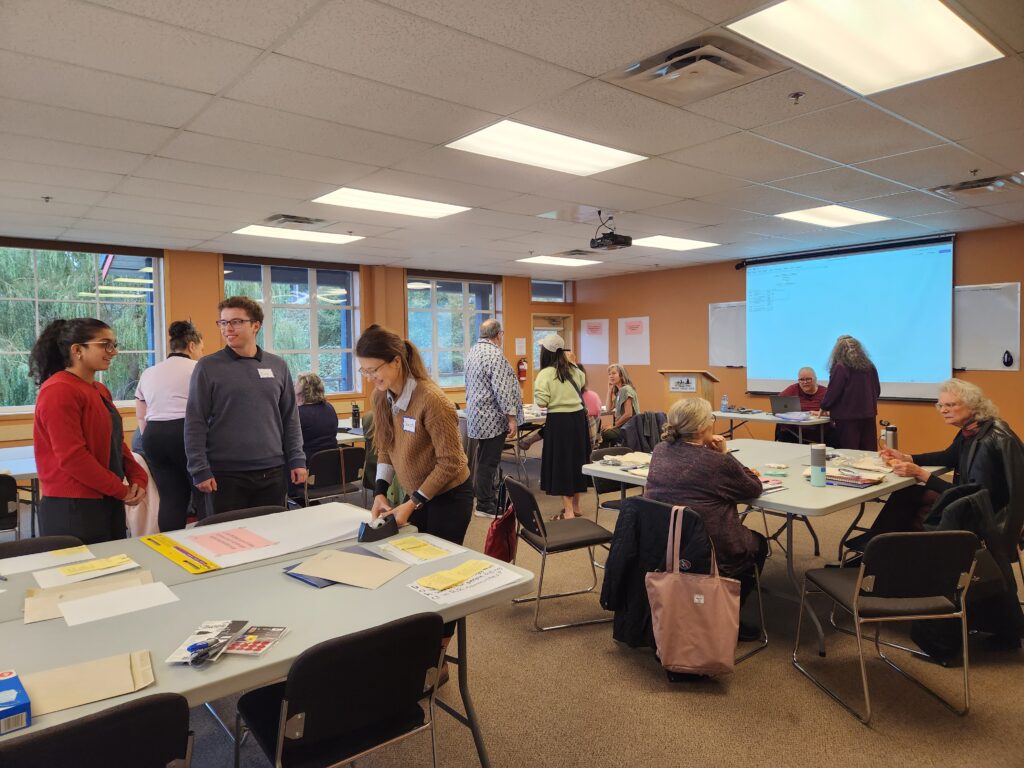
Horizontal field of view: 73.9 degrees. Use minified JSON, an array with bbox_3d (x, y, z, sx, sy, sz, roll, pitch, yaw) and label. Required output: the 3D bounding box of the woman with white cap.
[{"bbox_3d":[0.446,0.357,5.986,0.390,1.600,0.470,2,4,42],"label":"woman with white cap"}]

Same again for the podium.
[{"bbox_3d":[2.157,0.412,8.367,0.480,1.190,0.650,-4,4,-44],"label":"podium"}]

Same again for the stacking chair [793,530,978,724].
[{"bbox_3d":[1.569,0.931,2.913,0.480,0.775,0.560,-1,3,-7],"label":"stacking chair"}]

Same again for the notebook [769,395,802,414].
[{"bbox_3d":[2.935,0.212,7.070,0.310,0.230,0.350,-4,4,-40],"label":"notebook"}]

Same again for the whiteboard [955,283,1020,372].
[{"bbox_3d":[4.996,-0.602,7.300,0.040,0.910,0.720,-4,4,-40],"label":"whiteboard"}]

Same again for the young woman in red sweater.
[{"bbox_3d":[-1.903,0.537,3.005,0.470,1.660,0.450,-1,3,-5],"label":"young woman in red sweater"}]

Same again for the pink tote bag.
[{"bbox_3d":[0.816,0.910,3.060,0.420,0.730,0.150,1,3,25],"label":"pink tote bag"}]

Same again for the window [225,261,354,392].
[{"bbox_3d":[-2.808,-0.681,8.818,1.810,1.670,0.140,-4,4,-40],"label":"window"}]

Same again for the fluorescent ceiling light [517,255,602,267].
[{"bbox_3d":[0.660,-1.677,9.215,1.200,0.060,0.600,-4,4,-40],"label":"fluorescent ceiling light"}]

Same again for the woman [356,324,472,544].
[{"bbox_3d":[-0.423,0.537,2.977,0.530,1.580,0.480,-3,4,-38],"label":"woman"}]

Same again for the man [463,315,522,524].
[{"bbox_3d":[-0.201,0.287,6.146,0.400,1.760,0.520,-4,4,-40],"label":"man"}]

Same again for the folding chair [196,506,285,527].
[{"bbox_3d":[-1.048,0.963,2.895,0.480,0.760,0.560,-4,4,-40],"label":"folding chair"}]

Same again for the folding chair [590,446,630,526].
[{"bbox_3d":[0.897,0.840,4.602,0.480,0.760,0.560,-4,4,-40],"label":"folding chair"}]

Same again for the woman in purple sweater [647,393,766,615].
[{"bbox_3d":[0.921,0.693,3.260,0.560,1.230,0.720,2,4,44],"label":"woman in purple sweater"}]

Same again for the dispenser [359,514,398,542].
[{"bbox_3d":[-0.540,0.581,2.768,0.165,0.085,0.065,-3,4,-38],"label":"dispenser"}]

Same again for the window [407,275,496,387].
[{"bbox_3d":[-0.874,-0.776,10.477,1.780,1.660,0.140,-4,4,-40],"label":"window"}]

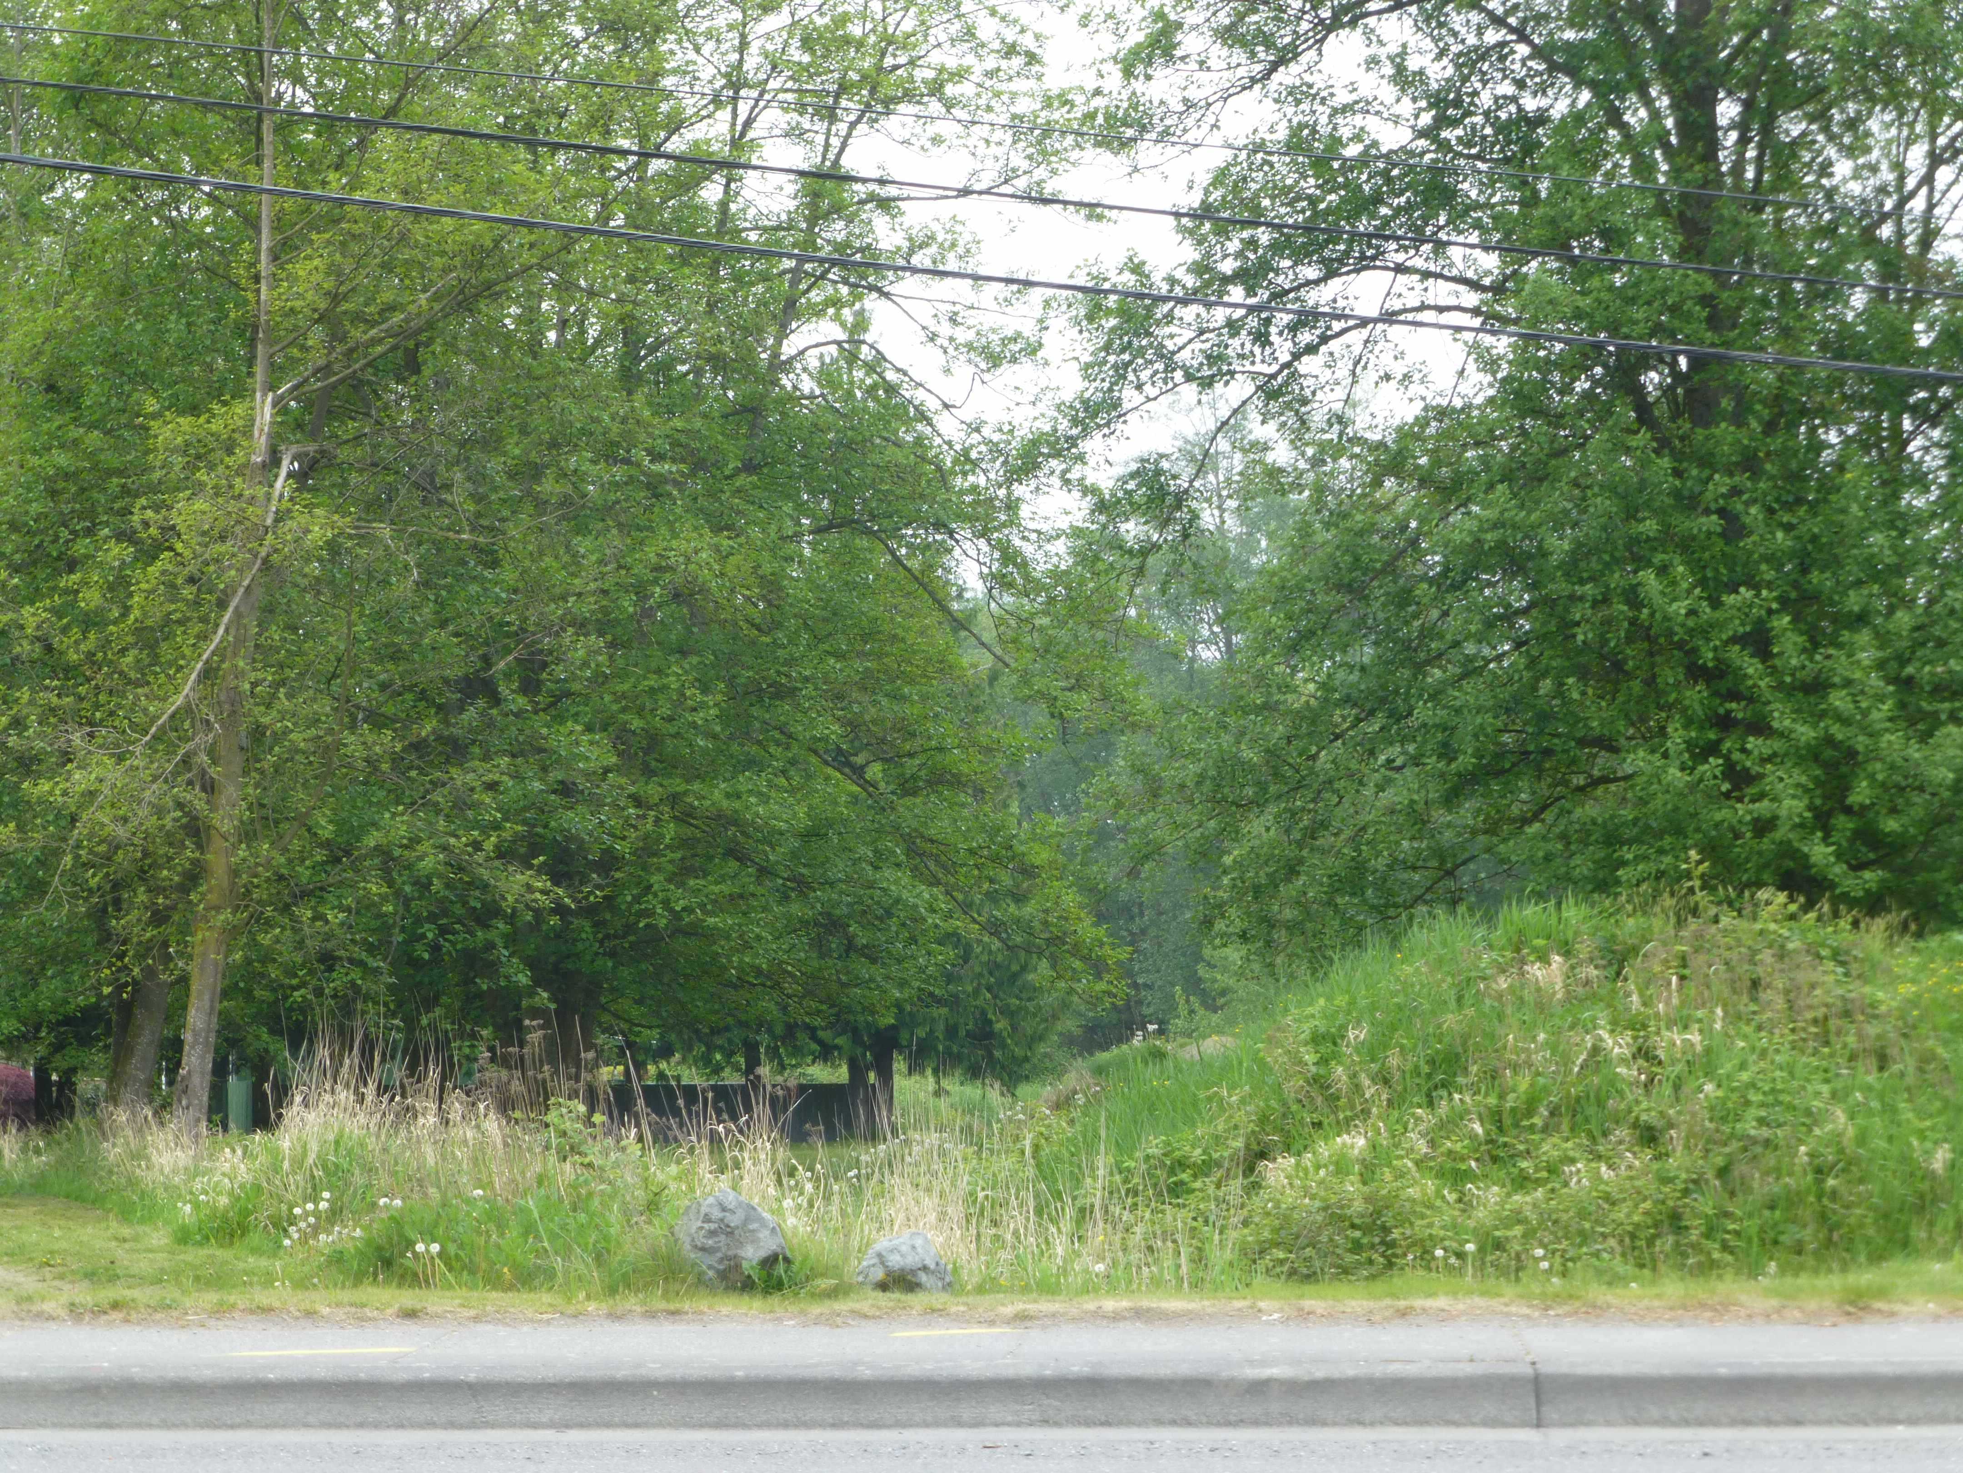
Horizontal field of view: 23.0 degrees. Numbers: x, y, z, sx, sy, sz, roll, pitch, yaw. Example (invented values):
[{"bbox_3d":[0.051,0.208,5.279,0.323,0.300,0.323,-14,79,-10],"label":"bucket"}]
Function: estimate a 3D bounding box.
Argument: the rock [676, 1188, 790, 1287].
[{"bbox_3d":[-0.920,1.865,17.900,0.420,0.370,0.370,0,-3,0],"label":"rock"}]

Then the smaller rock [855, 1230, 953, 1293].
[{"bbox_3d":[-0.286,1.940,17.800,0.360,0.235,0.310,0,-3,0],"label":"smaller rock"}]

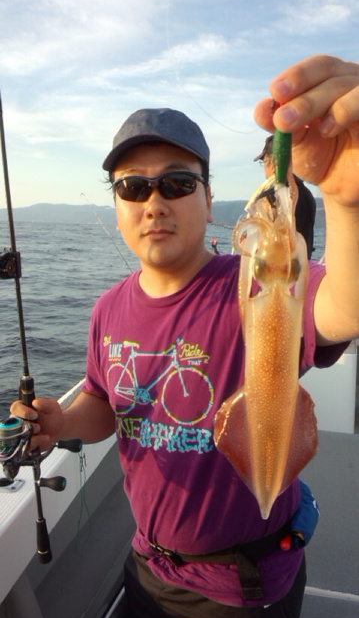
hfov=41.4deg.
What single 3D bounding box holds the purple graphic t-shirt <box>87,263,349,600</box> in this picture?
[{"bbox_3d":[0.060,0.215,0.845,0.450,0.610,0.290,1,11,28],"label":"purple graphic t-shirt"}]

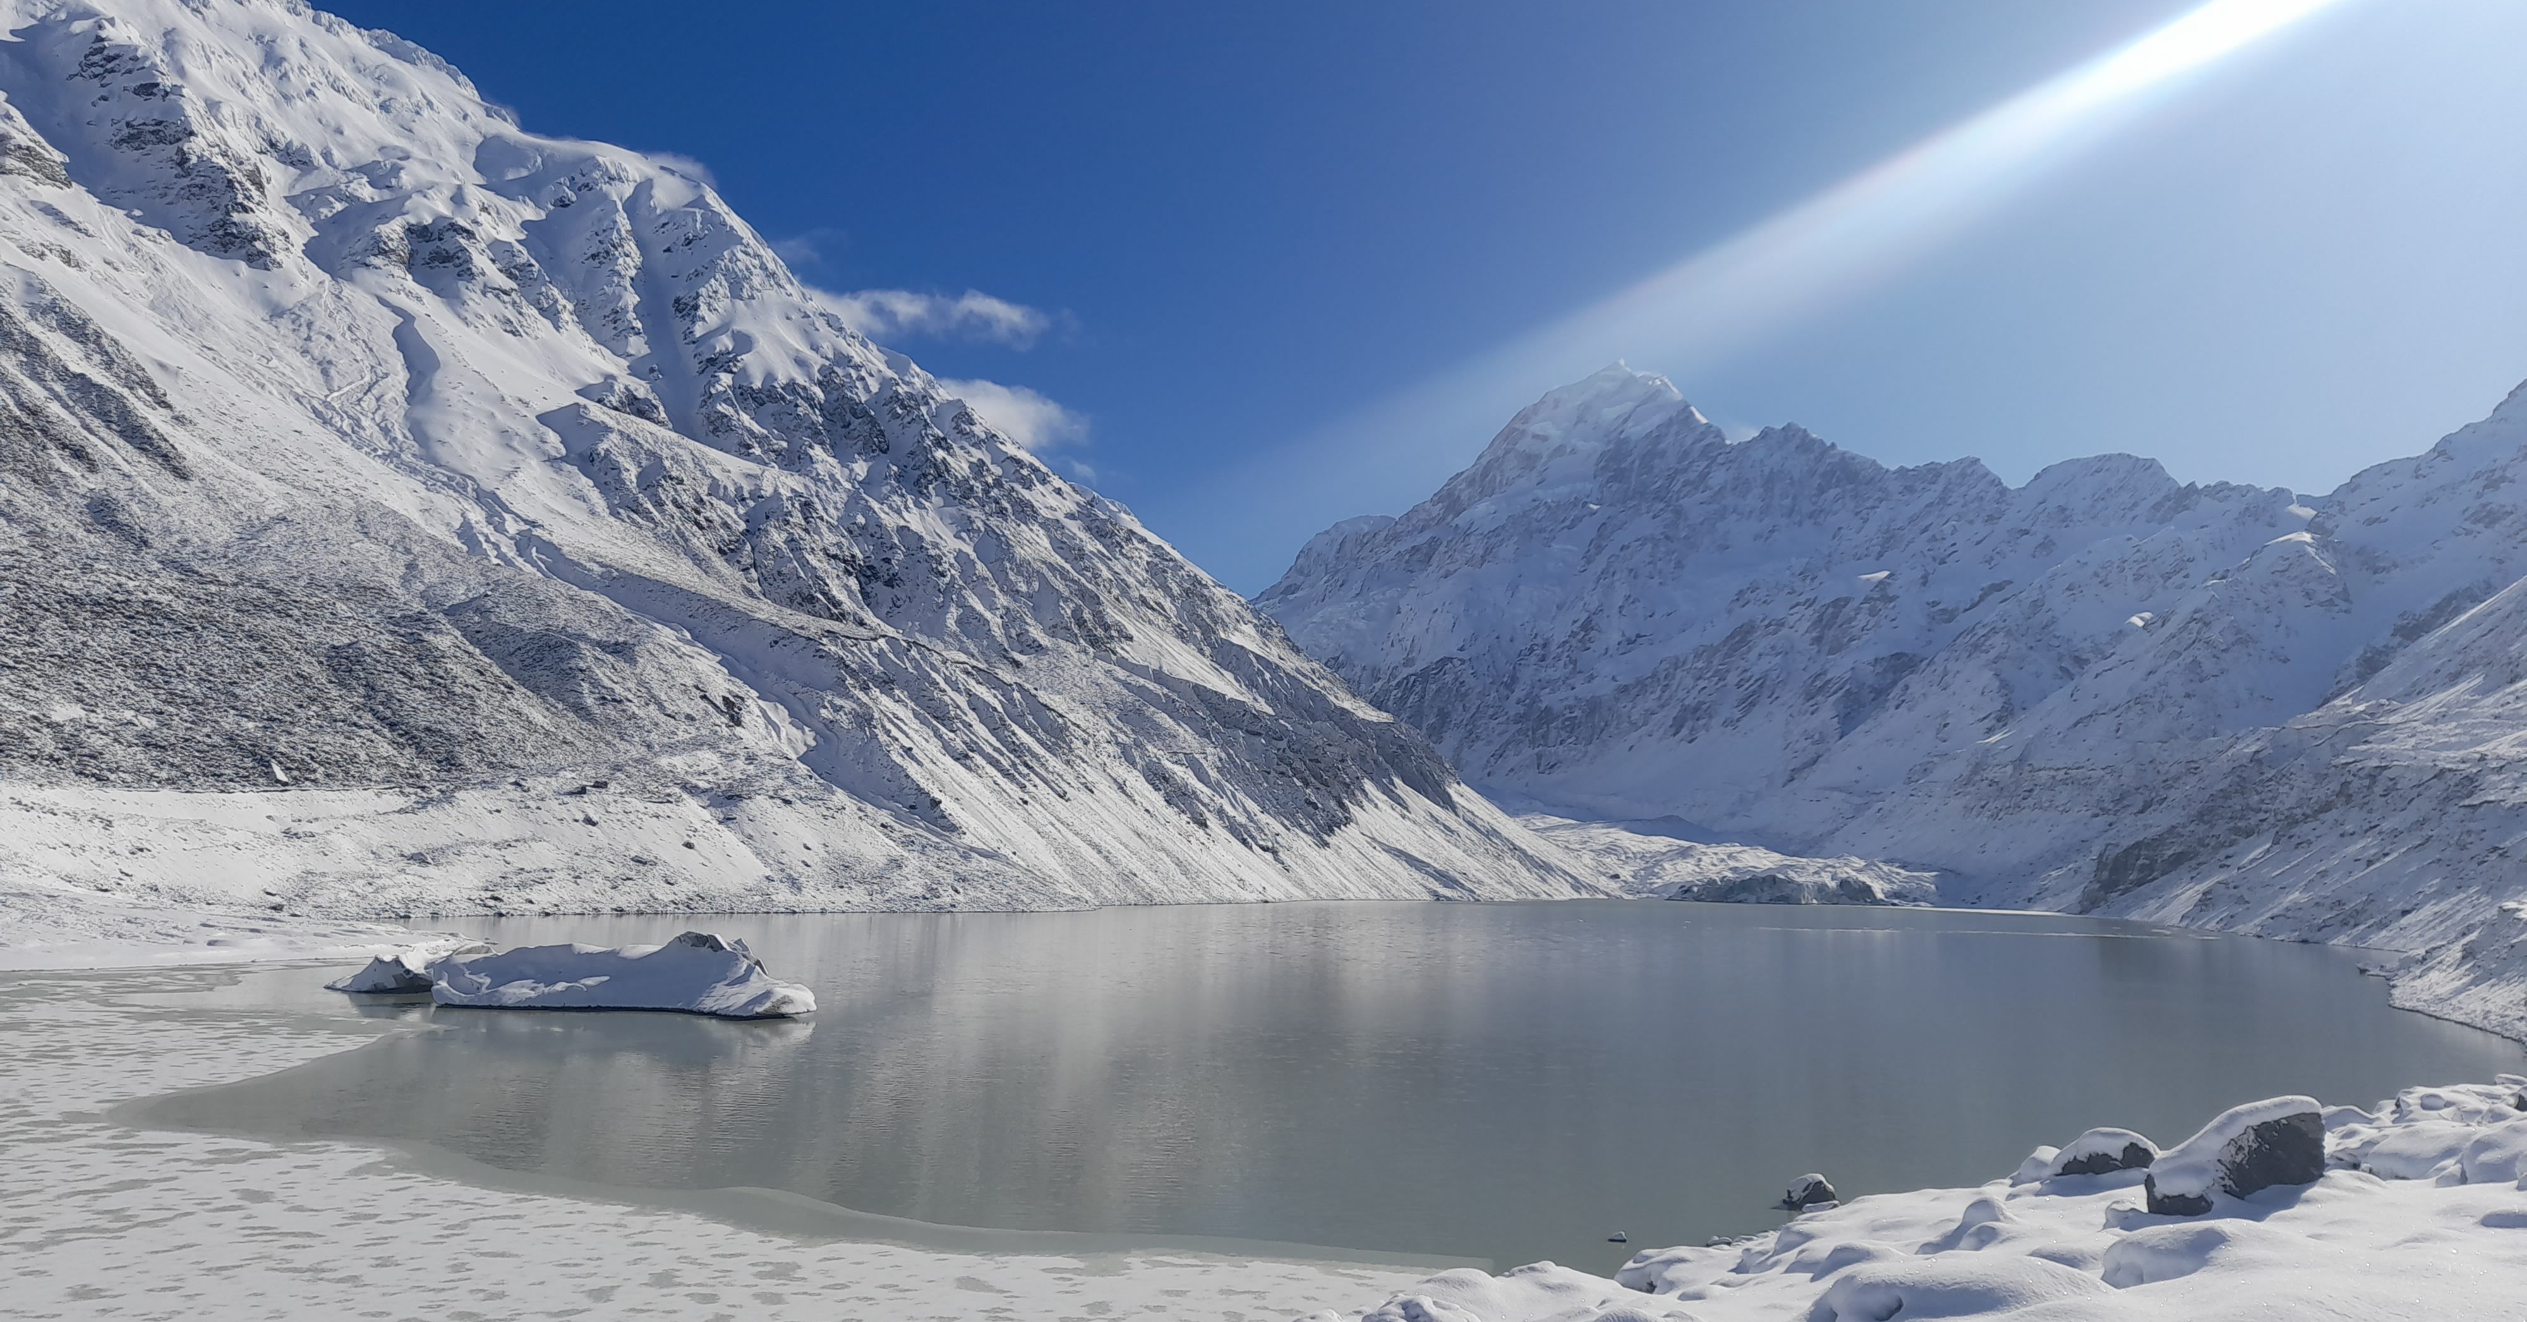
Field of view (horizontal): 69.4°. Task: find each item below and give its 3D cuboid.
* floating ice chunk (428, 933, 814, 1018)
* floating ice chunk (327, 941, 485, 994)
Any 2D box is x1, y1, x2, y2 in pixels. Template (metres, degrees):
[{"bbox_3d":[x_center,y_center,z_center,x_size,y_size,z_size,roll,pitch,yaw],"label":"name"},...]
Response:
[{"bbox_3d":[-29.300,14.481,85.144,18.200,3.600,7.500,-3,-8,23],"label":"floating ice chunk"},{"bbox_3d":[-48.600,17.191,102.137,8.000,2.600,5.000,-2,-8,15],"label":"floating ice chunk"}]

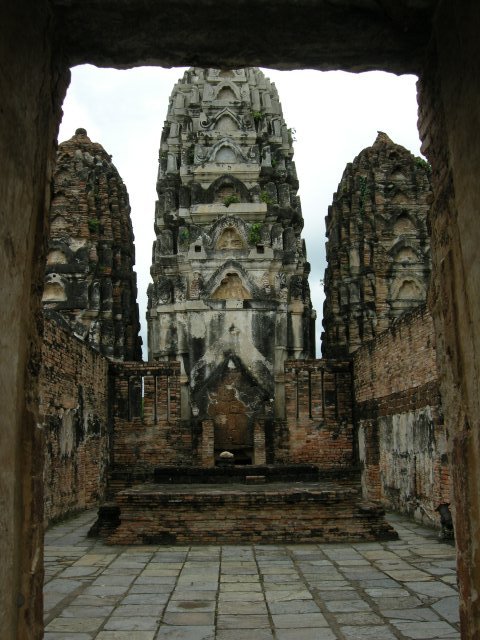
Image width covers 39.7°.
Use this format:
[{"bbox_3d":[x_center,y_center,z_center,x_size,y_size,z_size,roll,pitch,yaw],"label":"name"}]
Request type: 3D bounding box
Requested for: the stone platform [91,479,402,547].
[{"bbox_3d":[0.005,3.516,12.320,4.980,0.770,3.300,-1,-10,-1],"label":"stone platform"}]

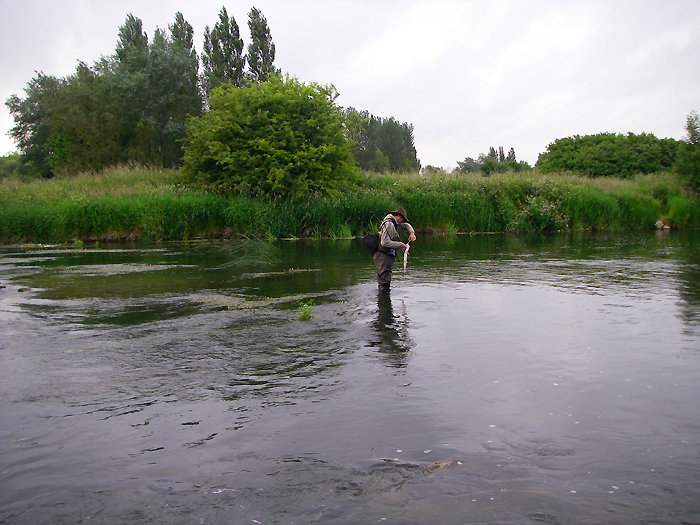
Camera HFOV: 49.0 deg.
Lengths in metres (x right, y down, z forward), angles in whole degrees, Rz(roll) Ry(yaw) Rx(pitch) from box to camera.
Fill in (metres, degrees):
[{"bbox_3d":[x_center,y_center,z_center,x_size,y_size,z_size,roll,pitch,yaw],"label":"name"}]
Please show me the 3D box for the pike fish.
[{"bbox_3d":[0.798,-0.080,10.800,0.060,0.400,0.070,8,6,-17],"label":"pike fish"}]

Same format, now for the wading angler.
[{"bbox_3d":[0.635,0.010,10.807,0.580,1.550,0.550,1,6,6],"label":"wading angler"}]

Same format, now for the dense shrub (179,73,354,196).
[{"bbox_3d":[-2.690,-4.027,26.000,5.600,4.200,5.000,0,6,0],"label":"dense shrub"}]

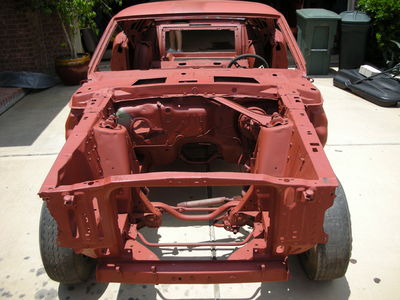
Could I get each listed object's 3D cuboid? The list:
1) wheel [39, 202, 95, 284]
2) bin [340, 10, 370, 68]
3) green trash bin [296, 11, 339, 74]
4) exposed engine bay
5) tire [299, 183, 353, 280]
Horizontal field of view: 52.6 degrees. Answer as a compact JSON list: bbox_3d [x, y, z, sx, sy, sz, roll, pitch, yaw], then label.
[{"bbox_3d":[-0.754,0.460,2.436,0.200,0.645,0.645,-1,24,1],"label":"wheel"},{"bbox_3d":[2.726,-1.960,7.270,0.530,0.970,0.610,4,25,13],"label":"bin"},{"bbox_3d":[2.060,-1.905,7.085,0.610,1.050,0.740,2,24,7],"label":"green trash bin"},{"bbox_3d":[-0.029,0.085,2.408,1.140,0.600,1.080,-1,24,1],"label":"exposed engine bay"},{"bbox_3d":[0.706,0.440,2.400,0.200,0.645,0.645,-1,24,1],"label":"tire"}]

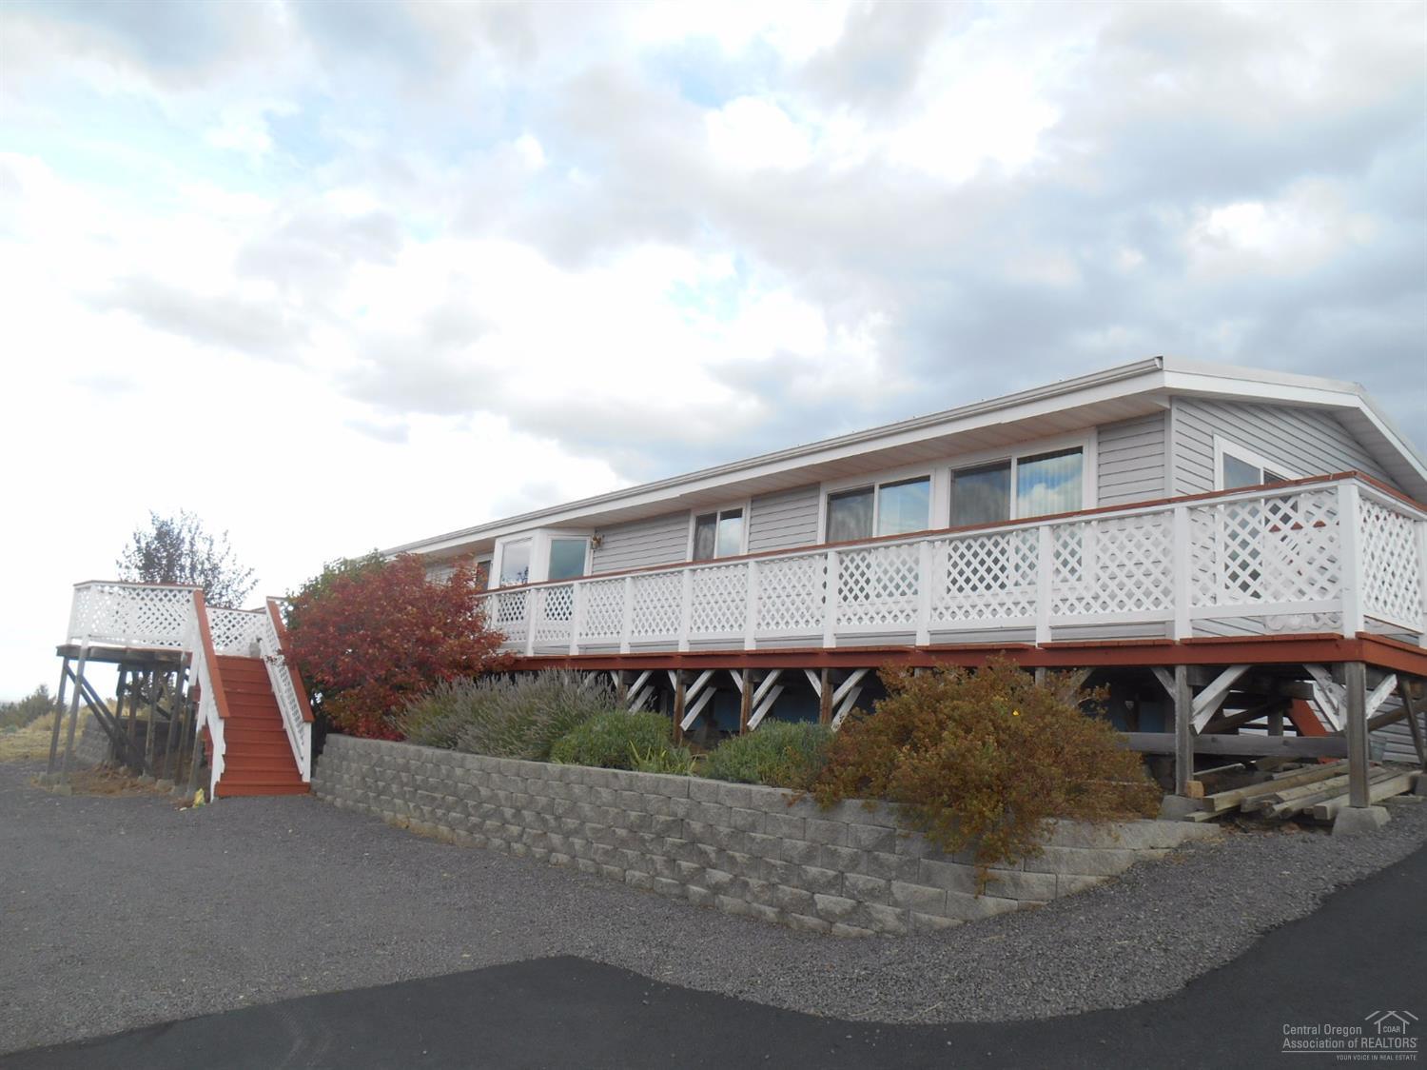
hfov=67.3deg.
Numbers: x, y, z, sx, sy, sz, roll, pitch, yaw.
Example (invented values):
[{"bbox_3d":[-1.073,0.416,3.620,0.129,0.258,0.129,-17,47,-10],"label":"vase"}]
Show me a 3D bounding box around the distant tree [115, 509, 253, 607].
[{"bbox_3d":[-12.511,1.875,25.605,3.100,4.900,3.100,10,-12,-37],"label":"distant tree"}]

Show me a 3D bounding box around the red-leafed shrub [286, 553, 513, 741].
[{"bbox_3d":[-4.759,1.656,16.231,3.100,2.900,3.100,10,-12,-37],"label":"red-leafed shrub"}]

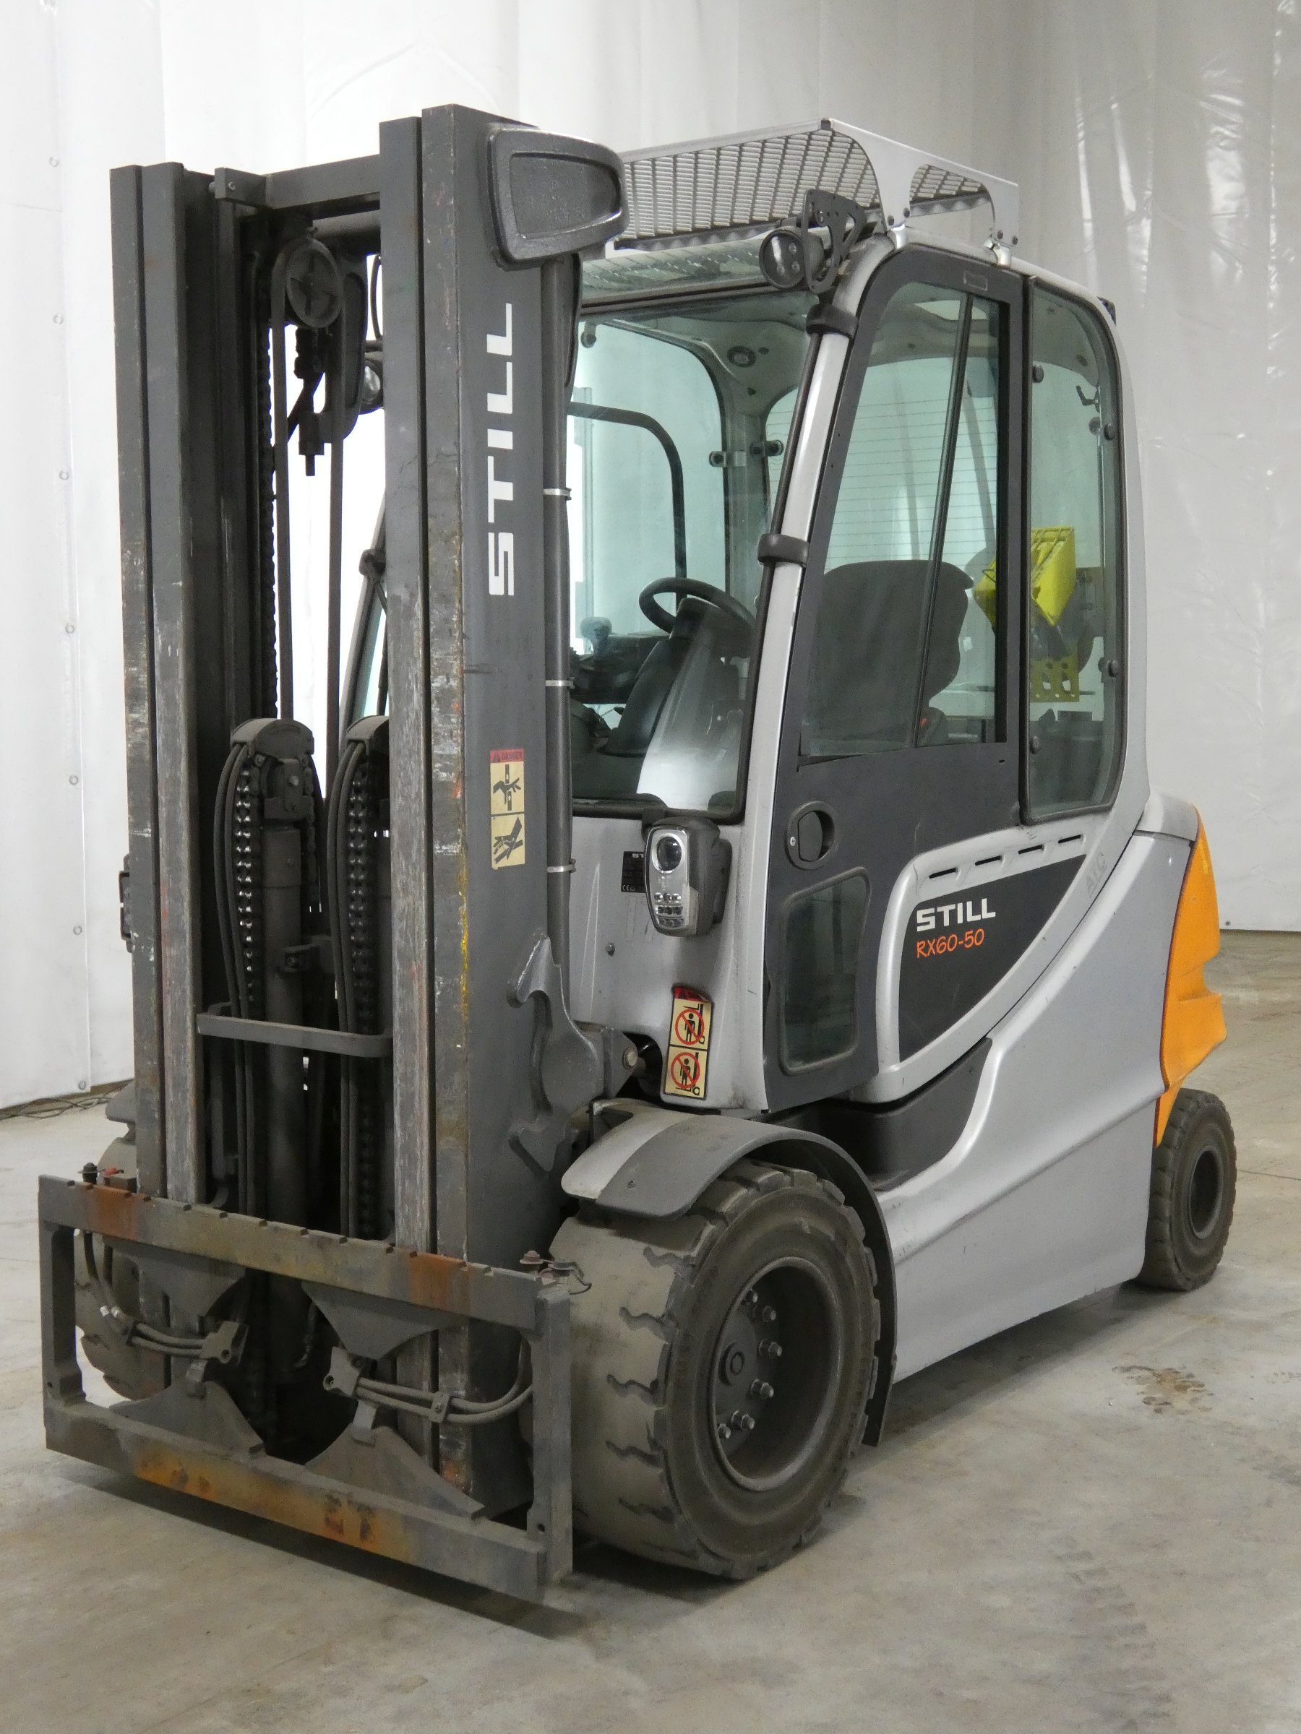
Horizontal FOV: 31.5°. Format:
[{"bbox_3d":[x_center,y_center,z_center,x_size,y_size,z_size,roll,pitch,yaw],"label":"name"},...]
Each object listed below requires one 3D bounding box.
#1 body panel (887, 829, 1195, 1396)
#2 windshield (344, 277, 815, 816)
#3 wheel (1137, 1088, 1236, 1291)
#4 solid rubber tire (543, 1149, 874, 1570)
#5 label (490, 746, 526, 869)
[{"bbox_3d":[0.824,0.469,4.864,0.160,0.968,1.476,4,7,36],"label":"body panel"},{"bbox_3d":[-0.158,-0.598,4.407,0.978,0.987,0.047,4,-9,36],"label":"windshield"},{"bbox_3d":[1.264,0.776,5.591,0.167,0.470,0.470,4,7,36],"label":"wheel"},{"bbox_3d":[0.098,0.841,3.961,0.296,0.677,0.677,4,7,36],"label":"solid rubber tire"},{"bbox_3d":[-0.228,-0.093,3.697,0.003,0.191,0.085,4,7,36],"label":"label"}]

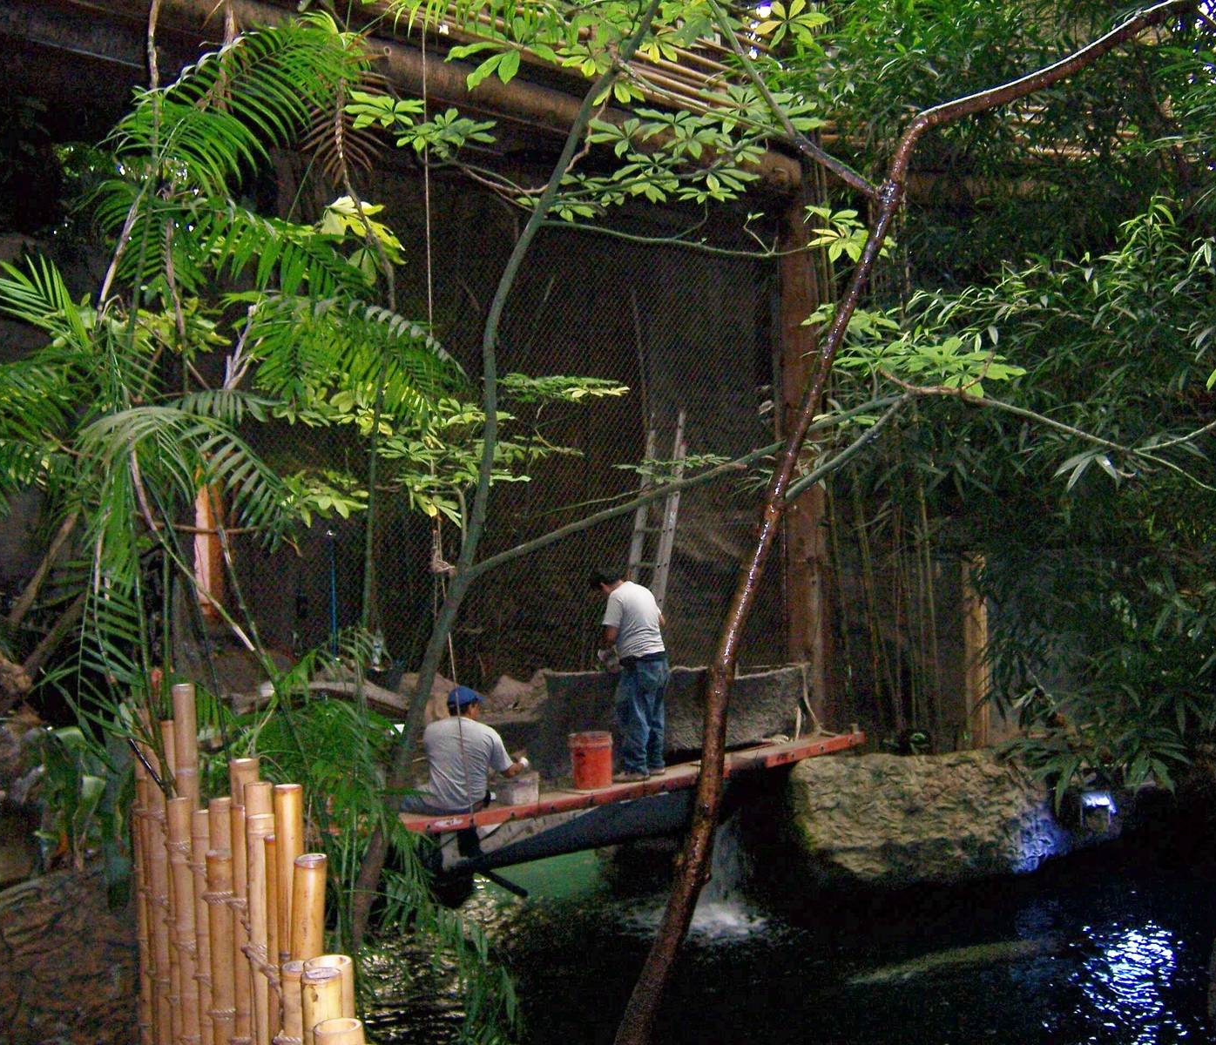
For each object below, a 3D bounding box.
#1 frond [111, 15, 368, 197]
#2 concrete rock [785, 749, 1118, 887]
[{"bbox_3d":[-1.193,-1.344,4.300,0.770,0.560,0.500,-1,2,0],"label":"frond"},{"bbox_3d":[2.767,2.346,10.700,2.500,1.000,1.100,-2,2,-15],"label":"concrete rock"}]

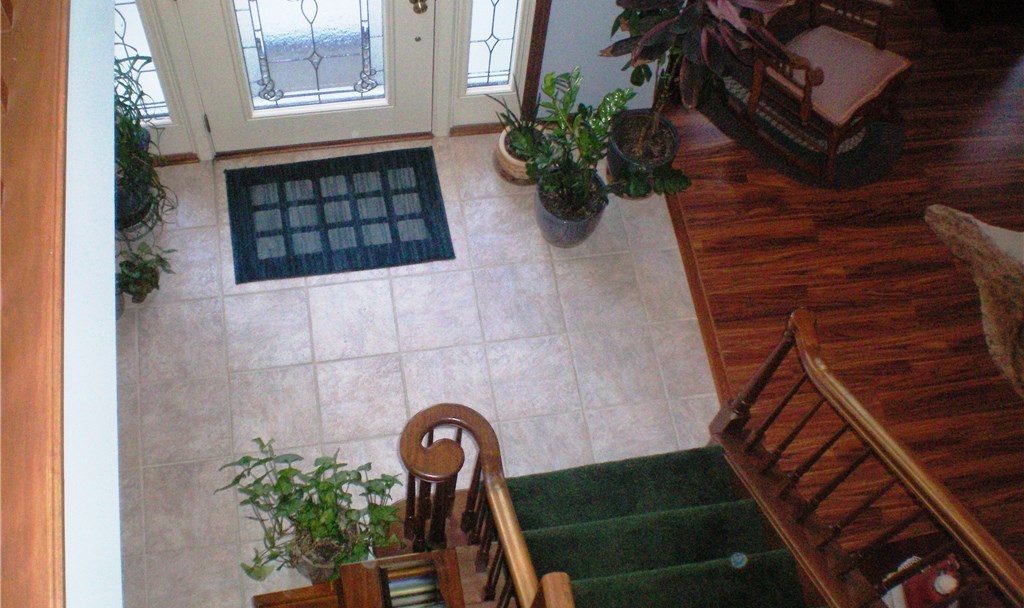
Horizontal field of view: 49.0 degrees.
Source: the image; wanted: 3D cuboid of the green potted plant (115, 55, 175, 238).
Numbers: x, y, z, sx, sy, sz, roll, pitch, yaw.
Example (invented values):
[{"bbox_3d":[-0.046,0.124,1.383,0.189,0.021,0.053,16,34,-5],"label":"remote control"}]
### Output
[{"bbox_3d":[-1.443,-0.536,4.001,0.453,0.724,0.453,-7,63,-8],"label":"green potted plant"}]

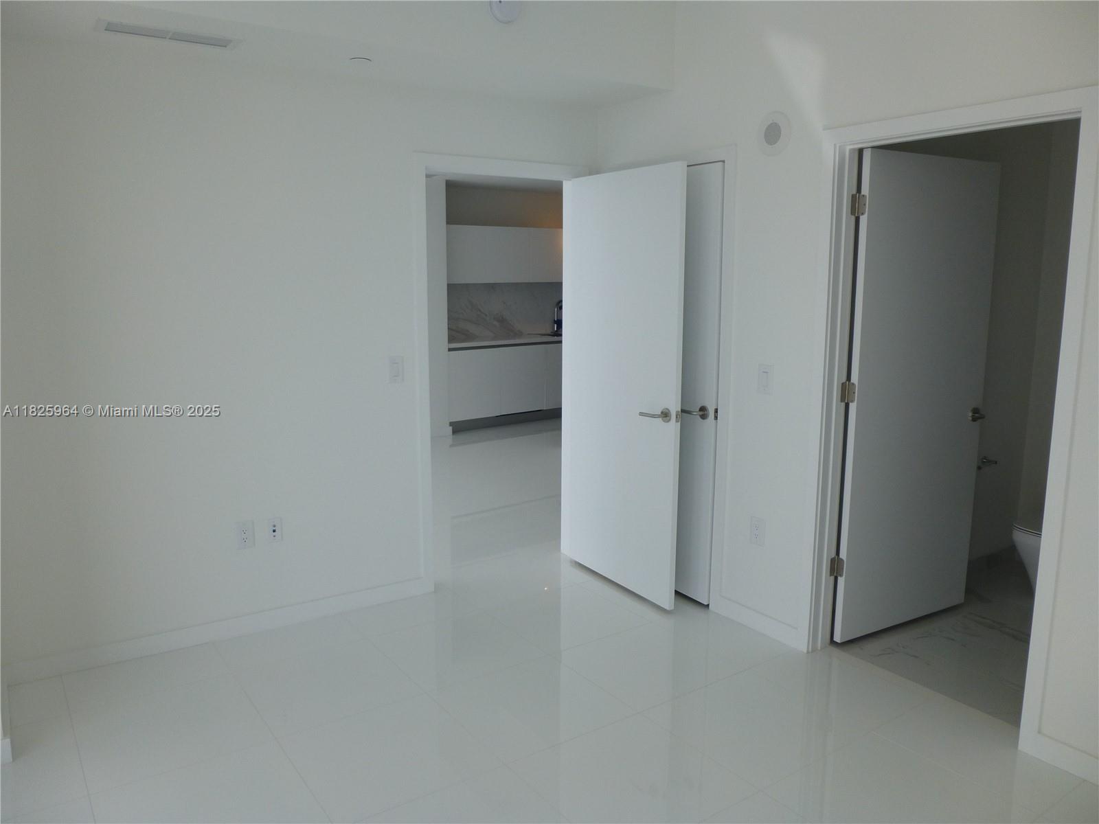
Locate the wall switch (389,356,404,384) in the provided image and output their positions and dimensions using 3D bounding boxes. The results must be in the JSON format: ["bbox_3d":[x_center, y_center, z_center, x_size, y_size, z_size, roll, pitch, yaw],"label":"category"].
[{"bbox_3d":[-0.724,-0.200,3.766,0.077,0.127,0.011,-6,11,-32],"label":"wall switch"}]

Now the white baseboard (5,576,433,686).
[{"bbox_3d":[-1.348,0.951,3.556,1.803,0.090,0.017,-6,11,-32],"label":"white baseboard"}]

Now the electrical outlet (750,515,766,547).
[{"bbox_3d":[0.927,0.533,3.539,0.011,0.127,0.078,-6,11,-34],"label":"electrical outlet"}]

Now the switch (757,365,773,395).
[{"bbox_3d":[0.928,-0.139,3.428,0.011,0.126,0.079,-6,11,-34],"label":"switch"}]

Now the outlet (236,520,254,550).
[{"bbox_3d":[-1.339,0.543,3.499,0.076,0.127,0.011,-6,11,-32],"label":"outlet"}]

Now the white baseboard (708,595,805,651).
[{"bbox_3d":[0.928,0.947,3.598,0.017,0.090,0.554,-6,11,-34],"label":"white baseboard"}]

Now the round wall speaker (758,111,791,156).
[{"bbox_3d":[0.916,-1.148,3.265,0.030,0.178,0.176,-6,11,-34],"label":"round wall speaker"}]

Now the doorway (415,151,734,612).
[{"bbox_3d":[0.009,-0.138,3.804,1.061,2.165,0.900,-6,11,-32],"label":"doorway"}]

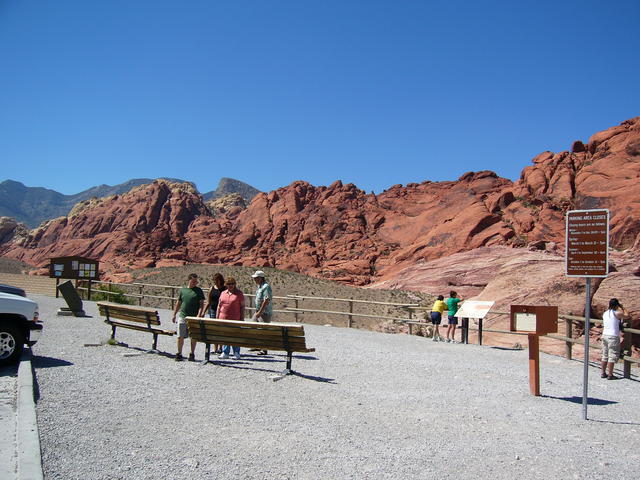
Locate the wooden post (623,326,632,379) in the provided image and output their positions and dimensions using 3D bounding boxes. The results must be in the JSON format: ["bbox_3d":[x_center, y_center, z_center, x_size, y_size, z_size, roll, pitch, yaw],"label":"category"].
[{"bbox_3d":[6.221,2.224,13.079,0.140,1.120,0.140,2,-3,-11],"label":"wooden post"}]

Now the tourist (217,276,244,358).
[{"bbox_3d":[-1.850,1.607,13.343,0.560,1.660,0.360,1,-3,14],"label":"tourist"}]

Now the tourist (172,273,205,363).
[{"bbox_3d":[-2.579,1.516,12.745,0.580,1.720,0.360,2,-3,-14],"label":"tourist"}]

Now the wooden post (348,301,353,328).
[{"bbox_3d":[1.140,2.705,23.929,0.150,1.100,0.150,-1,-4,41],"label":"wooden post"}]

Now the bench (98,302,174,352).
[{"bbox_3d":[-4.212,1.972,14.817,2.420,0.850,0.600,-1,-4,42],"label":"bench"}]

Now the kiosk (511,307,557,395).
[{"bbox_3d":[3.477,1.785,10.457,0.530,1.440,0.560,3,-3,-29],"label":"kiosk"}]

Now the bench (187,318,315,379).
[{"bbox_3d":[-1.300,1.929,12.096,2.450,0.850,0.600,0,-3,26],"label":"bench"}]

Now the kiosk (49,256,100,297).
[{"bbox_3d":[-12.984,2.007,34.360,2.600,2.330,0.400,2,-3,-3],"label":"kiosk"}]

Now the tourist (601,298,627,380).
[{"bbox_3d":[5.861,1.962,12.942,0.400,1.620,0.450,4,-4,-41],"label":"tourist"}]

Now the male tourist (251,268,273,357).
[{"bbox_3d":[-1.274,1.590,14.146,0.360,1.790,0.450,4,-4,-37],"label":"male tourist"}]

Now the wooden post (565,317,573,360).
[{"bbox_3d":[6.120,2.378,15.879,0.140,1.120,0.140,3,-3,-23],"label":"wooden post"}]

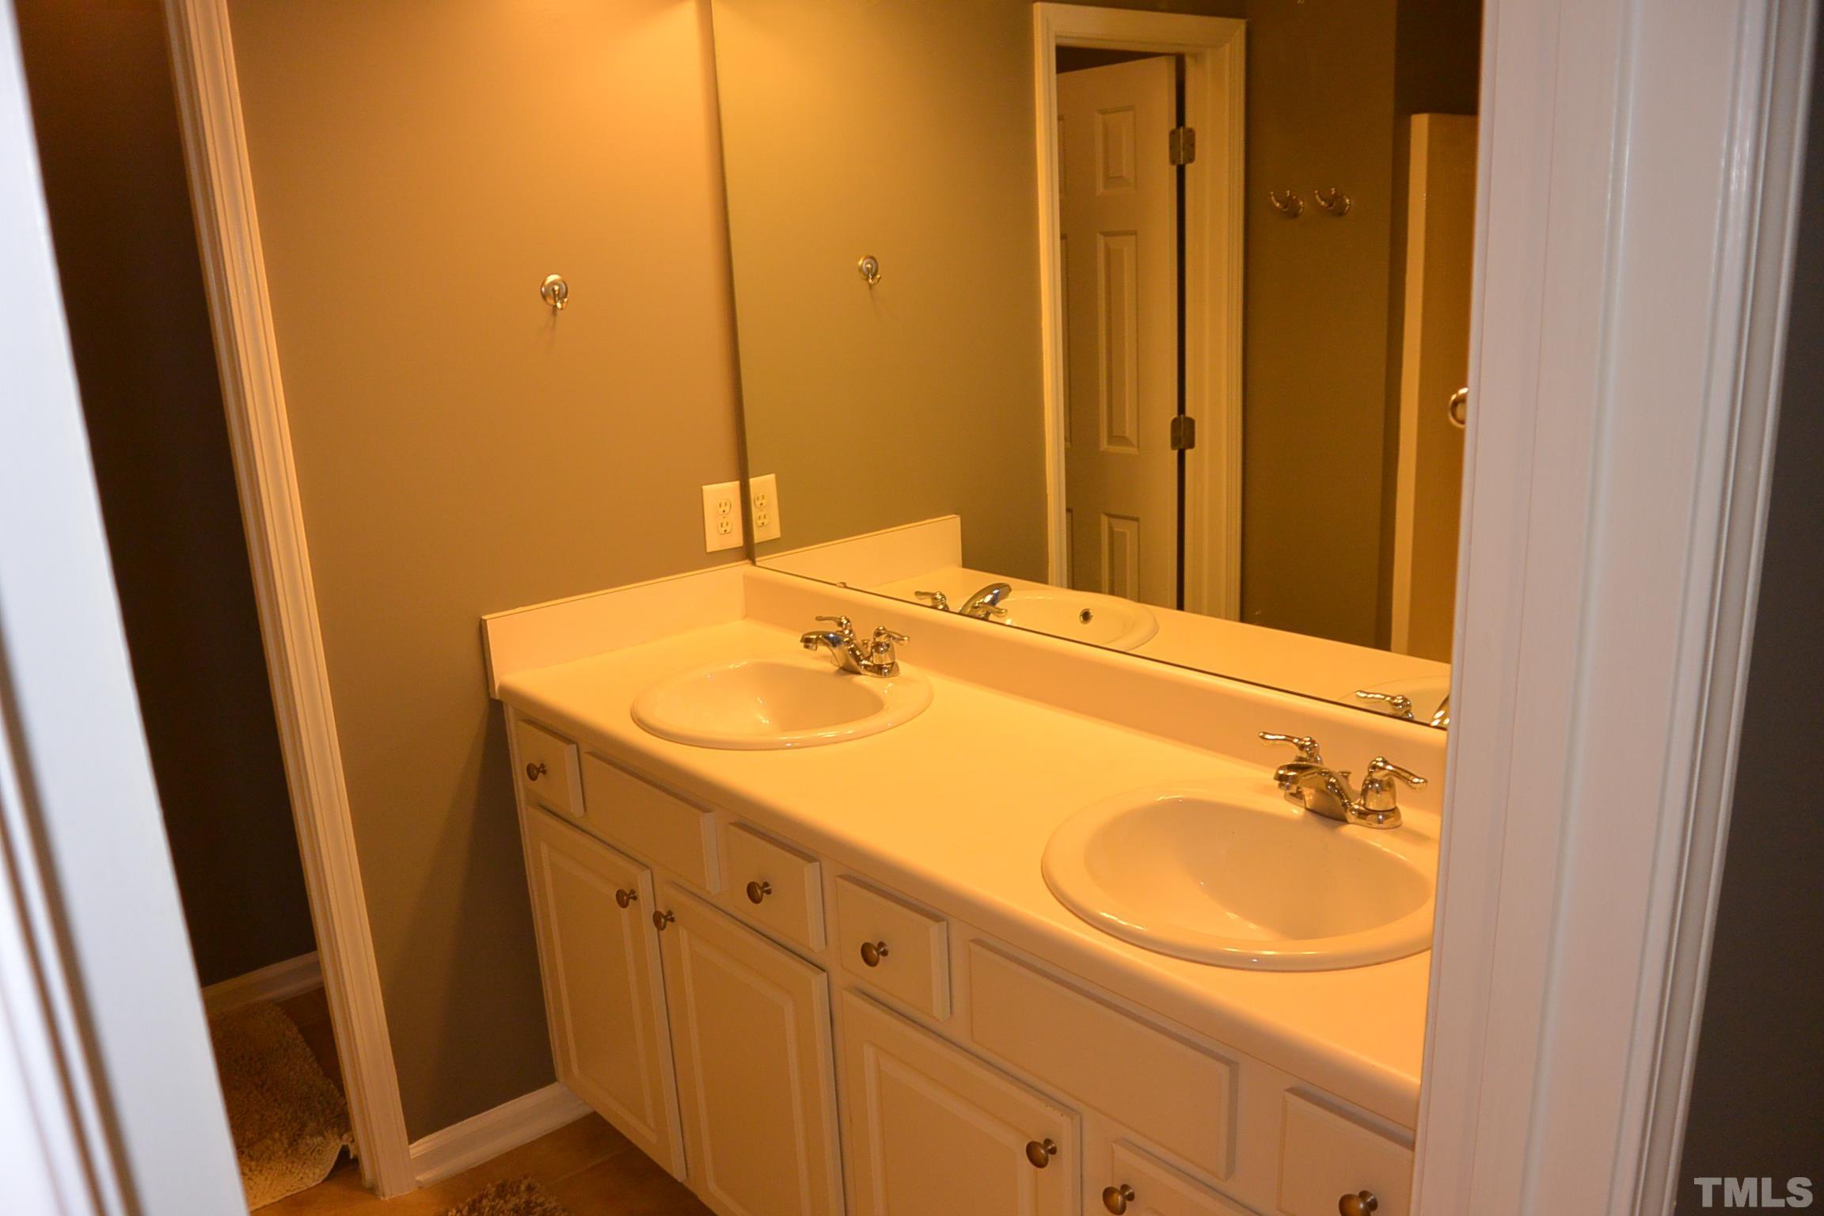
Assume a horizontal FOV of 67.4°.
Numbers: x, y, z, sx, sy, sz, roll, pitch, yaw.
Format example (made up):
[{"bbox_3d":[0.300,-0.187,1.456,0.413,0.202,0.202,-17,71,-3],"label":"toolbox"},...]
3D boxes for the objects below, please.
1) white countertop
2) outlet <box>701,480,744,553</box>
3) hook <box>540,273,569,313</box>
[{"bbox_3d":[0.080,0.228,1.824,0.530,0.042,1.800,-15,18,-39],"label":"white countertop"},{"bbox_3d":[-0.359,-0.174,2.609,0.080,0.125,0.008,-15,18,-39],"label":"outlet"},{"bbox_3d":[-0.594,-0.533,2.300,0.051,0.061,0.045,-15,18,-39],"label":"hook"}]

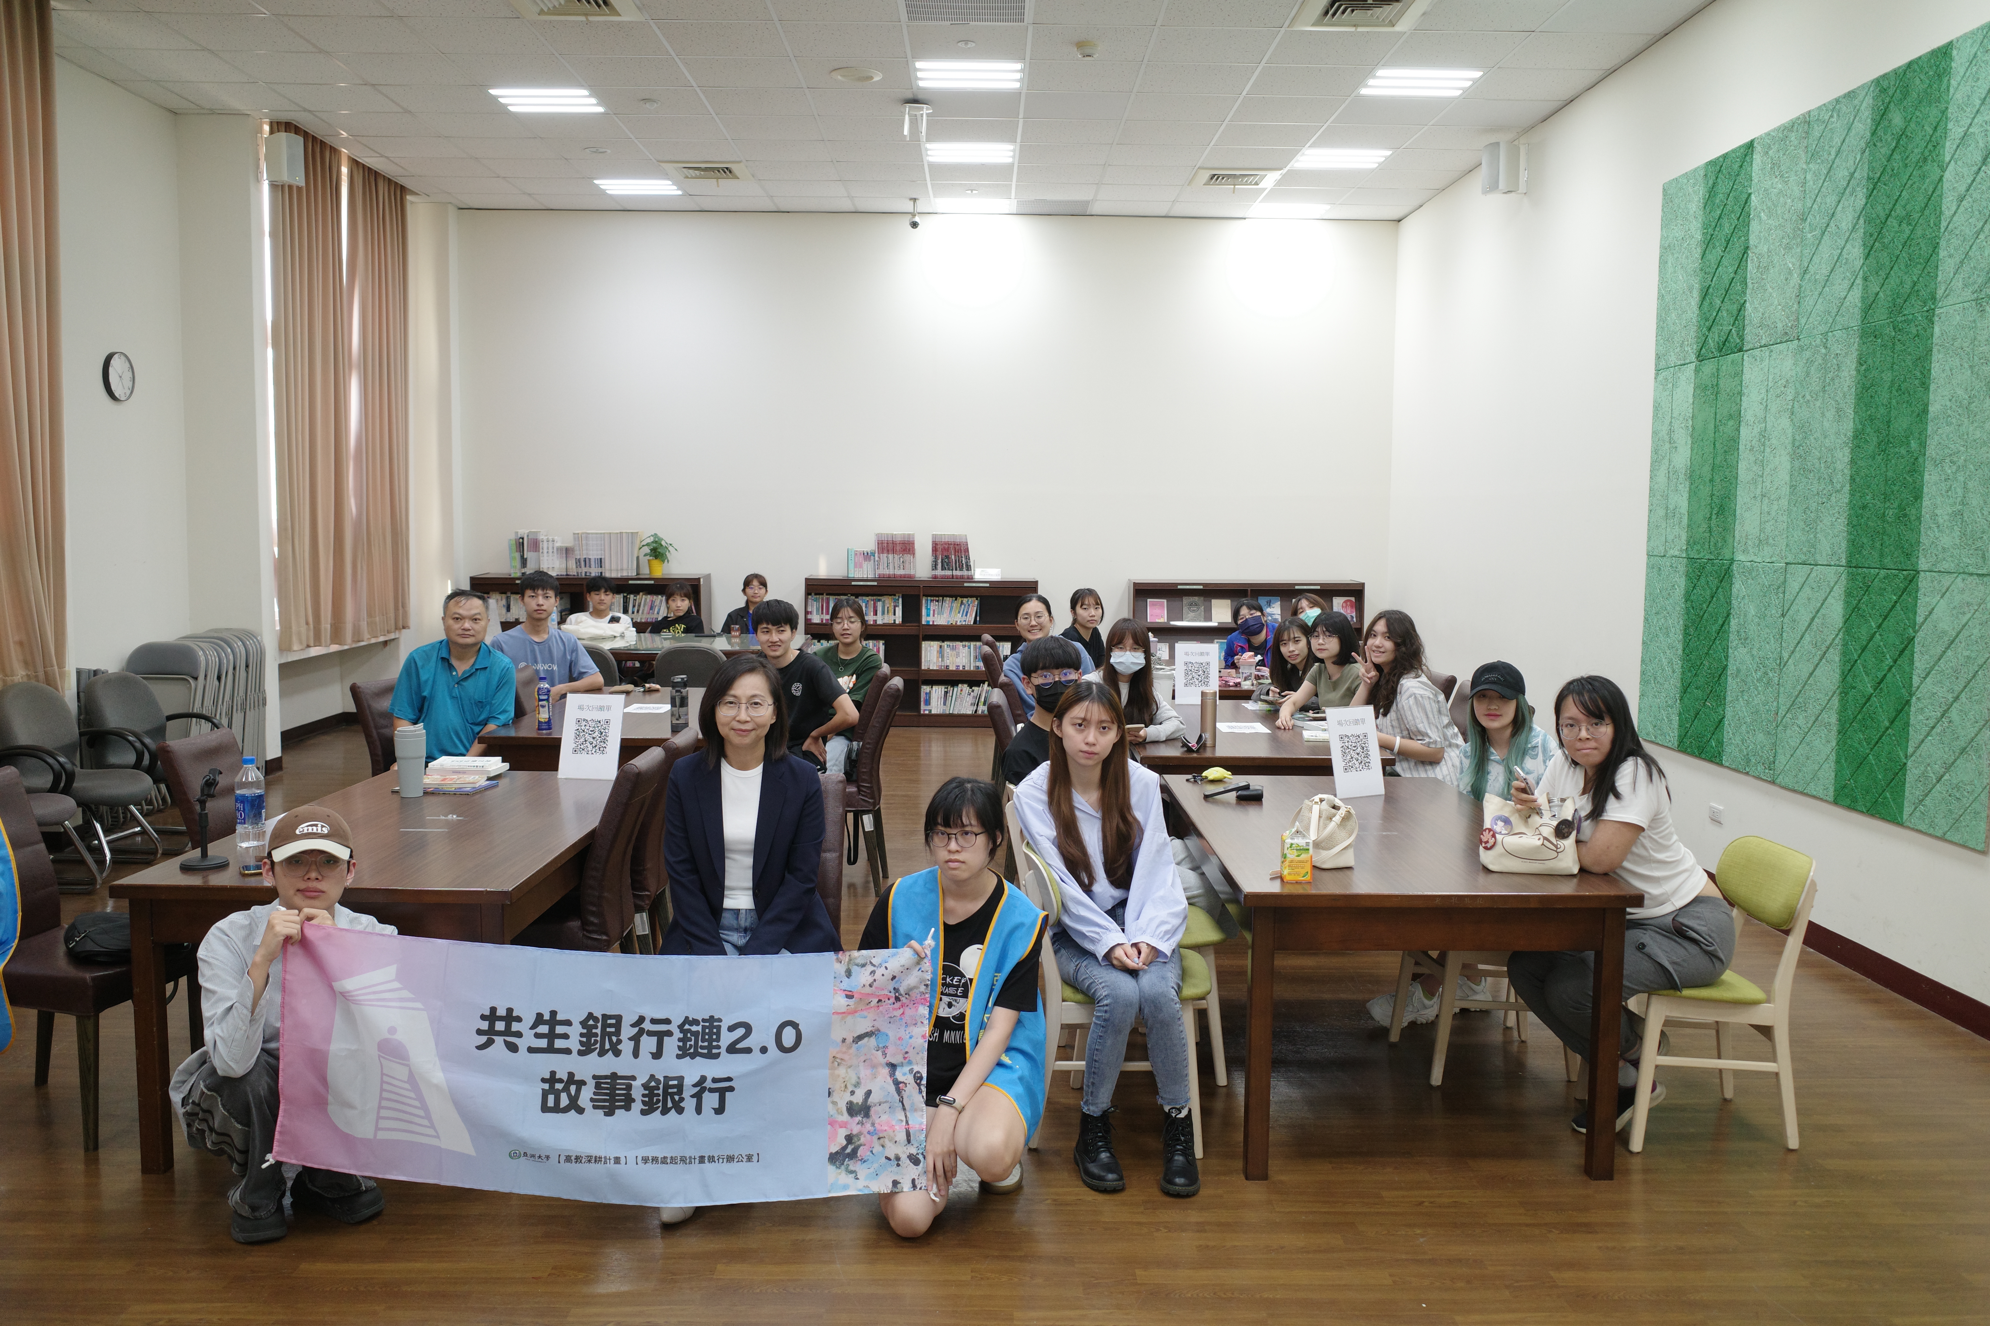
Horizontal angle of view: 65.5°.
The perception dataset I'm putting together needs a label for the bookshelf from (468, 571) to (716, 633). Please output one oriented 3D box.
[{"bbox_3d":[-3.161,-0.105,12.186,1.770,1.130,0.430,1,5,-1],"label":"bookshelf"}]

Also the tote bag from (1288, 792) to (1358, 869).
[{"bbox_3d":[0.904,0.460,4.241,0.180,0.176,0.130,1,6,5],"label":"tote bag"}]

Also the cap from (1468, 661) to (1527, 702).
[{"bbox_3d":[1.527,0.058,4.719,0.173,0.129,0.242,3,6,24],"label":"cap"}]

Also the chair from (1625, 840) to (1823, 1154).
[{"bbox_3d":[1.906,0.884,4.236,0.490,0.780,0.430,0,5,-3],"label":"chair"}]

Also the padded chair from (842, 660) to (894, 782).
[{"bbox_3d":[-0.797,0.464,7.520,0.614,0.960,0.465,0,6,-1],"label":"padded chair"}]

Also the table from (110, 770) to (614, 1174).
[{"bbox_3d":[-1.689,0.856,4.751,1.008,0.761,1.745,1,6,1],"label":"table"}]

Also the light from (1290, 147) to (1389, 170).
[{"bbox_3d":[2.296,-3.327,10.173,0.600,0.070,0.600,1,6,-1],"label":"light"}]

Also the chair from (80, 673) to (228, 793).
[{"bbox_3d":[-4.062,0.468,7.501,0.590,0.860,0.570,2,6,9],"label":"chair"}]

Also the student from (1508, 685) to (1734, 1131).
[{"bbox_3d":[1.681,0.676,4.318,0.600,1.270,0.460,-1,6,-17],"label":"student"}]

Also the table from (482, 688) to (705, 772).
[{"bbox_3d":[-1.620,0.607,7.330,1.020,0.761,1.760,1,6,1],"label":"table"}]

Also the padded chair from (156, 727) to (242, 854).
[{"bbox_3d":[-2.217,0.693,4.877,0.580,0.950,0.440,1,5,3],"label":"padded chair"}]

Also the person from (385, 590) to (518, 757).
[{"bbox_3d":[-2.168,0.377,6.244,0.560,1.320,0.750,-3,6,-32],"label":"person"}]

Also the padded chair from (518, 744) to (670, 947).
[{"bbox_3d":[-1.298,0.758,4.655,0.600,0.980,0.450,1,6,0],"label":"padded chair"}]

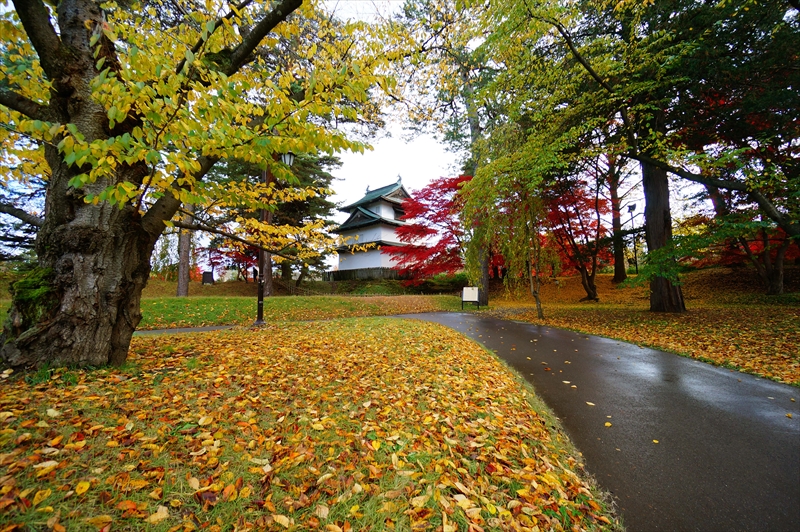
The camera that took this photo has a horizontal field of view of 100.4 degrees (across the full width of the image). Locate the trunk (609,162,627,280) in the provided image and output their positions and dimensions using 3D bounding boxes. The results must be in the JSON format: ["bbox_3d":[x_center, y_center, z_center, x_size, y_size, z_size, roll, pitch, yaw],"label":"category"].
[{"bbox_3d":[13.635,-2.645,20.858,0.650,7.313,0.650,-4,-7,33],"label":"trunk"}]

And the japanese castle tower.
[{"bbox_3d":[-2.509,-4.425,42.625,9.300,12.300,9.300,-5,-7,40],"label":"japanese castle tower"}]

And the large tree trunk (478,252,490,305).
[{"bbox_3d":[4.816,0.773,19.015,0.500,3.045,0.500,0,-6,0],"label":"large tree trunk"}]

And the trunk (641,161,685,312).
[{"bbox_3d":[10.018,-1.049,12.763,1.100,5.548,1.100,-4,-7,38],"label":"trunk"}]

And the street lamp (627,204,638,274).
[{"bbox_3d":[16.246,-1.775,23.284,0.450,4.985,0.450,-4,-7,35],"label":"street lamp"}]

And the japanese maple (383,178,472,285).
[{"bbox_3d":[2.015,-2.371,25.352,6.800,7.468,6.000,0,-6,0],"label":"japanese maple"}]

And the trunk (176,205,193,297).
[{"bbox_3d":[-13.699,-0.935,21.192,0.620,5.848,0.620,4,-7,-33],"label":"trunk"}]

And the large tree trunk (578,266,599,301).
[{"bbox_3d":[8.923,0.839,15.793,0.750,1.581,0.600,0,-6,0],"label":"large tree trunk"}]

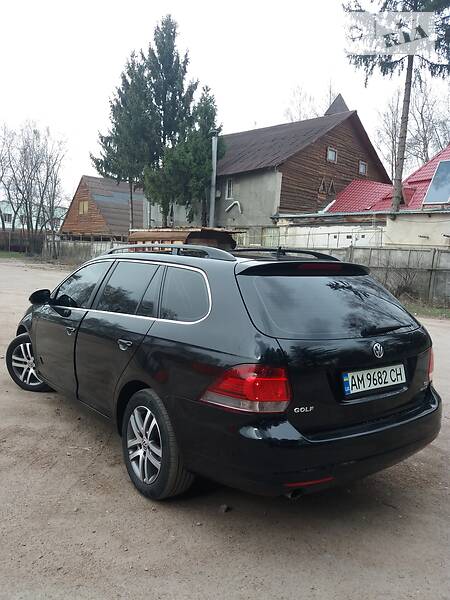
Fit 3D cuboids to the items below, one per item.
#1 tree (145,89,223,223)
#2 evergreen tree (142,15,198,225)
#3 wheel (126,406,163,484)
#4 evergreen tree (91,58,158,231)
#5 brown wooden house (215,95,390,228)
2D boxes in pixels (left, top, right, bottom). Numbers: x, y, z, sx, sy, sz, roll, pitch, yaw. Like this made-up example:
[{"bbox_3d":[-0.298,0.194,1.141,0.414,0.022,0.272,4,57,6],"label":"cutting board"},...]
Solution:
[{"bbox_3d":[-2.082,-6.868,27.384,4.600,9.900,4.600,2,6,0],"label":"tree"},{"bbox_3d":[-3.164,-9.593,29.578,4.000,14.700,4.000,2,6,0],"label":"evergreen tree"},{"bbox_3d":[-0.432,0.877,2.971,0.170,0.455,0.455,-2,6,-36],"label":"wheel"},{"bbox_3d":[-5.593,-8.431,29.225,5.000,12.300,5.000,2,6,0],"label":"evergreen tree"},{"bbox_3d":[3.054,-8.060,36.322,10.800,10.500,14.500,-3,8,-38],"label":"brown wooden house"}]

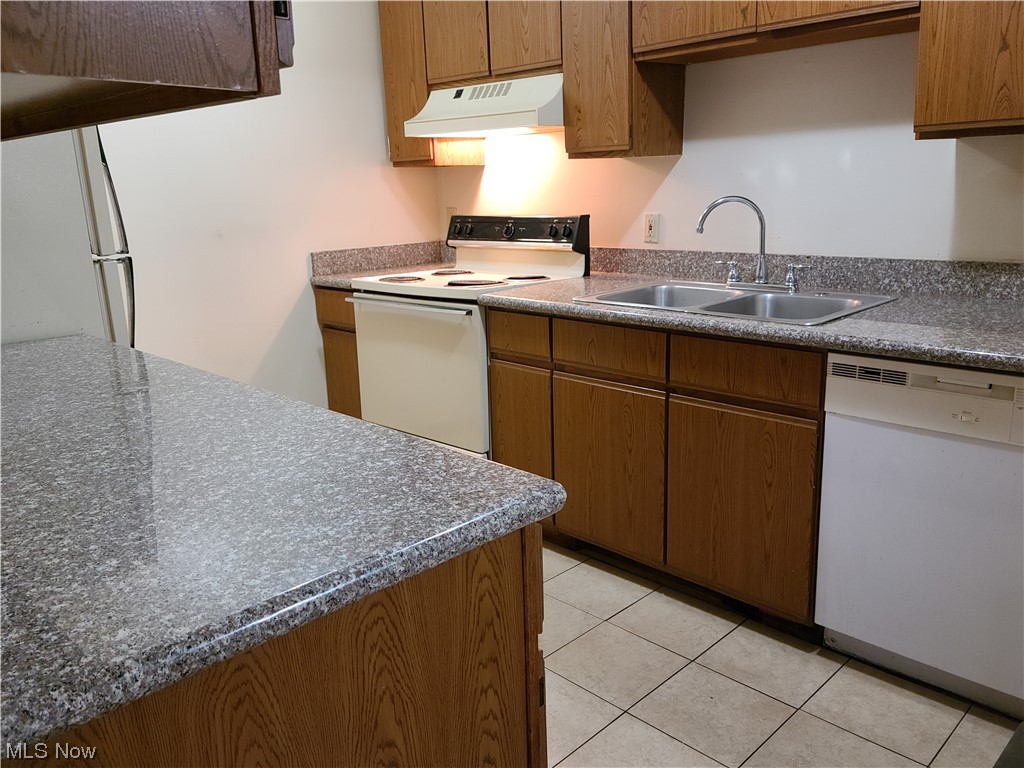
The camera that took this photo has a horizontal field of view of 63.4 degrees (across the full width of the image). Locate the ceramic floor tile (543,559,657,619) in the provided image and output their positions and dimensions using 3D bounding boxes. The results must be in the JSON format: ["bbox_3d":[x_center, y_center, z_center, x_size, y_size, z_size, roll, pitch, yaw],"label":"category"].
[{"bbox_3d":[0.283,0.665,2.689,0.301,0.010,0.302,-15,19,-43],"label":"ceramic floor tile"}]

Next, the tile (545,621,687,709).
[{"bbox_3d":[0.282,0.770,2.270,0.302,0.010,0.302,-15,19,-43],"label":"tile"}]

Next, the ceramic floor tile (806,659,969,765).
[{"bbox_3d":[0.929,0.802,2.052,0.301,0.010,0.302,-15,19,-43],"label":"ceramic floor tile"}]

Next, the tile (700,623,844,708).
[{"bbox_3d":[0.714,0.756,2.264,0.301,0.010,0.302,-15,19,-43],"label":"tile"}]

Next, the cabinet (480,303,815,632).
[{"bbox_3d":[0.568,0.146,2.796,0.625,0.826,1.246,-15,19,-43],"label":"cabinet"}]

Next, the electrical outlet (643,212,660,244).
[{"bbox_3d":[0.532,-0.587,3.137,0.010,0.112,0.070,-15,19,-43],"label":"electrical outlet"}]

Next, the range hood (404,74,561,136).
[{"bbox_3d":[-0.029,-1.087,3.276,0.425,0.190,0.751,-15,19,-43],"label":"range hood"}]

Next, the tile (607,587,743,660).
[{"bbox_3d":[0.498,0.711,2.477,0.301,0.010,0.302,-15,19,-43],"label":"tile"}]

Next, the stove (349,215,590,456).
[{"bbox_3d":[-0.175,-0.102,3.450,0.685,1.142,0.762,-15,19,-43],"label":"stove"}]

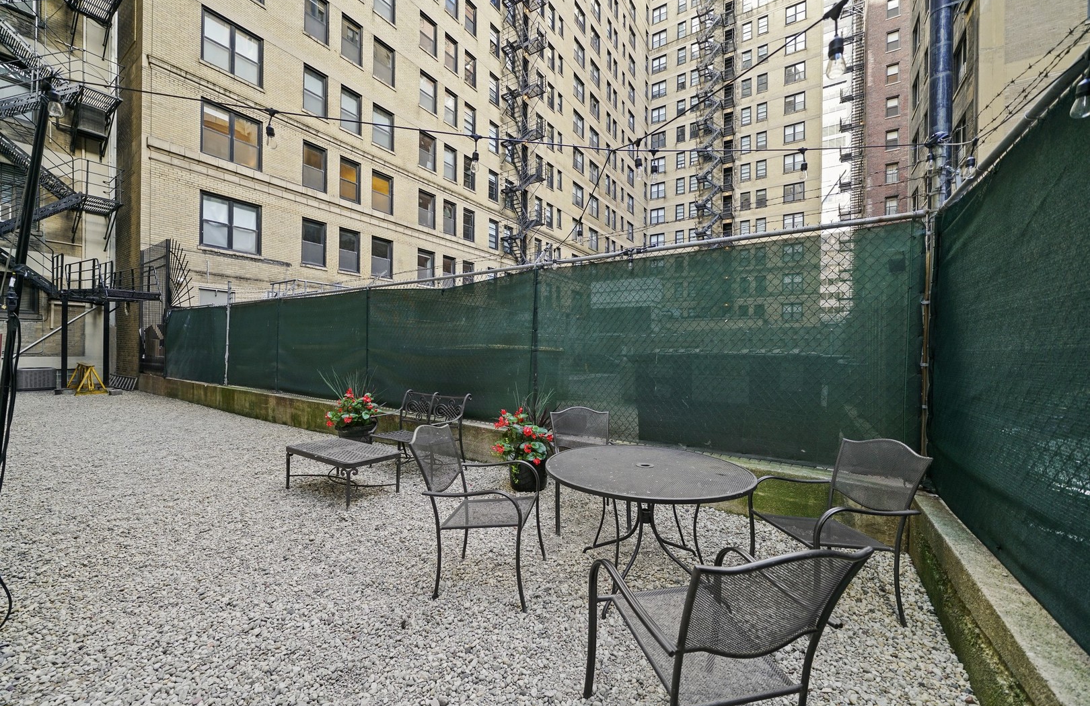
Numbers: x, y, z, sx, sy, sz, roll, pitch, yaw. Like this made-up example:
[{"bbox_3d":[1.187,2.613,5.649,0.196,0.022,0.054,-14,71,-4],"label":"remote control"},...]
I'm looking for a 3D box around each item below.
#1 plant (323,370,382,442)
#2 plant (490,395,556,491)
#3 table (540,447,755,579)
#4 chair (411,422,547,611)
[{"bbox_3d":[-2.740,0.860,5.600,0.820,1.140,0.750,1,0,-26],"label":"plant"},{"bbox_3d":[-0.240,0.952,4.360,0.680,1.020,0.640,1,0,0],"label":"plant"},{"bbox_3d":[0.652,1.110,2.570,1.220,0.730,1.220,1,0,0],"label":"table"},{"bbox_3d":[-0.400,1.007,2.550,0.710,0.910,0.600,1,0,5],"label":"chair"}]

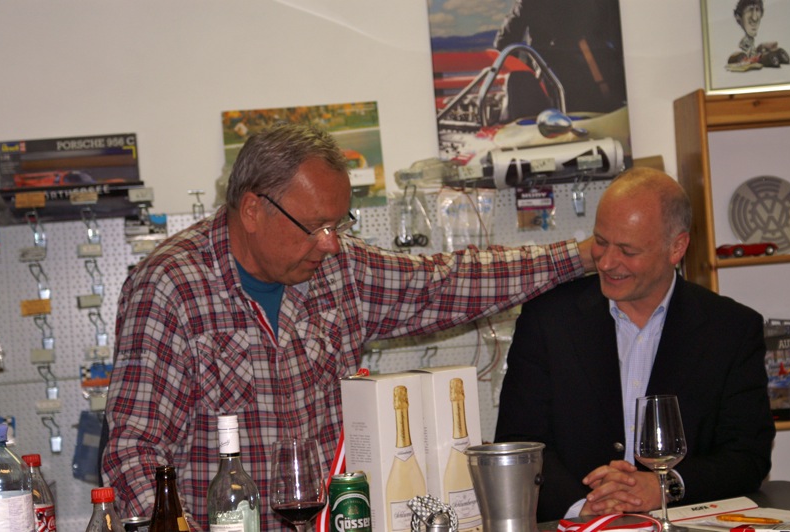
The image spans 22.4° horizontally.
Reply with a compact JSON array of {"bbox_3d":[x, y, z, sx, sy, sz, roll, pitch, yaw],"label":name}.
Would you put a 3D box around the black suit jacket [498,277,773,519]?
[{"bbox_3d":[0.462,0.350,3.773,0.540,0.660,0.420,-4,2,10],"label":"black suit jacket"}]

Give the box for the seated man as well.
[{"bbox_3d":[0.455,0.488,3.690,0.560,1.340,0.740,-4,2,10],"label":"seated man"}]

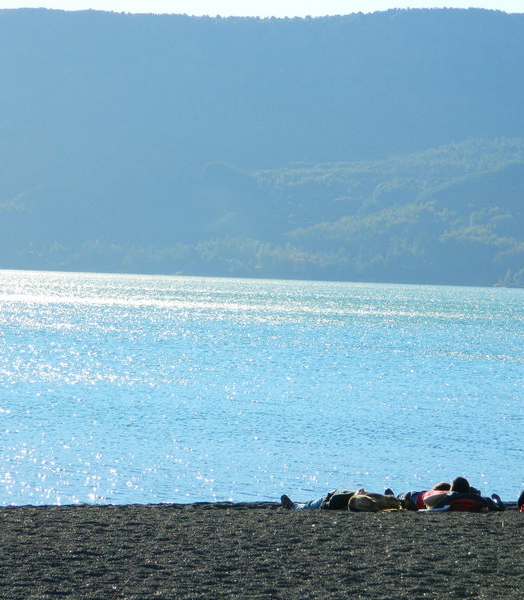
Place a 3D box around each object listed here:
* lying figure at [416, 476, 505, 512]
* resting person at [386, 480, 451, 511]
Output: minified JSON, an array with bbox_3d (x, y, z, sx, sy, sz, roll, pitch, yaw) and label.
[{"bbox_3d":[2.220,2.027,30.575,0.620,0.360,1.639,2,-7,18],"label":"lying figure"},{"bbox_3d":[1.597,2.044,30.850,0.520,0.330,1.574,2,-6,-17],"label":"resting person"}]

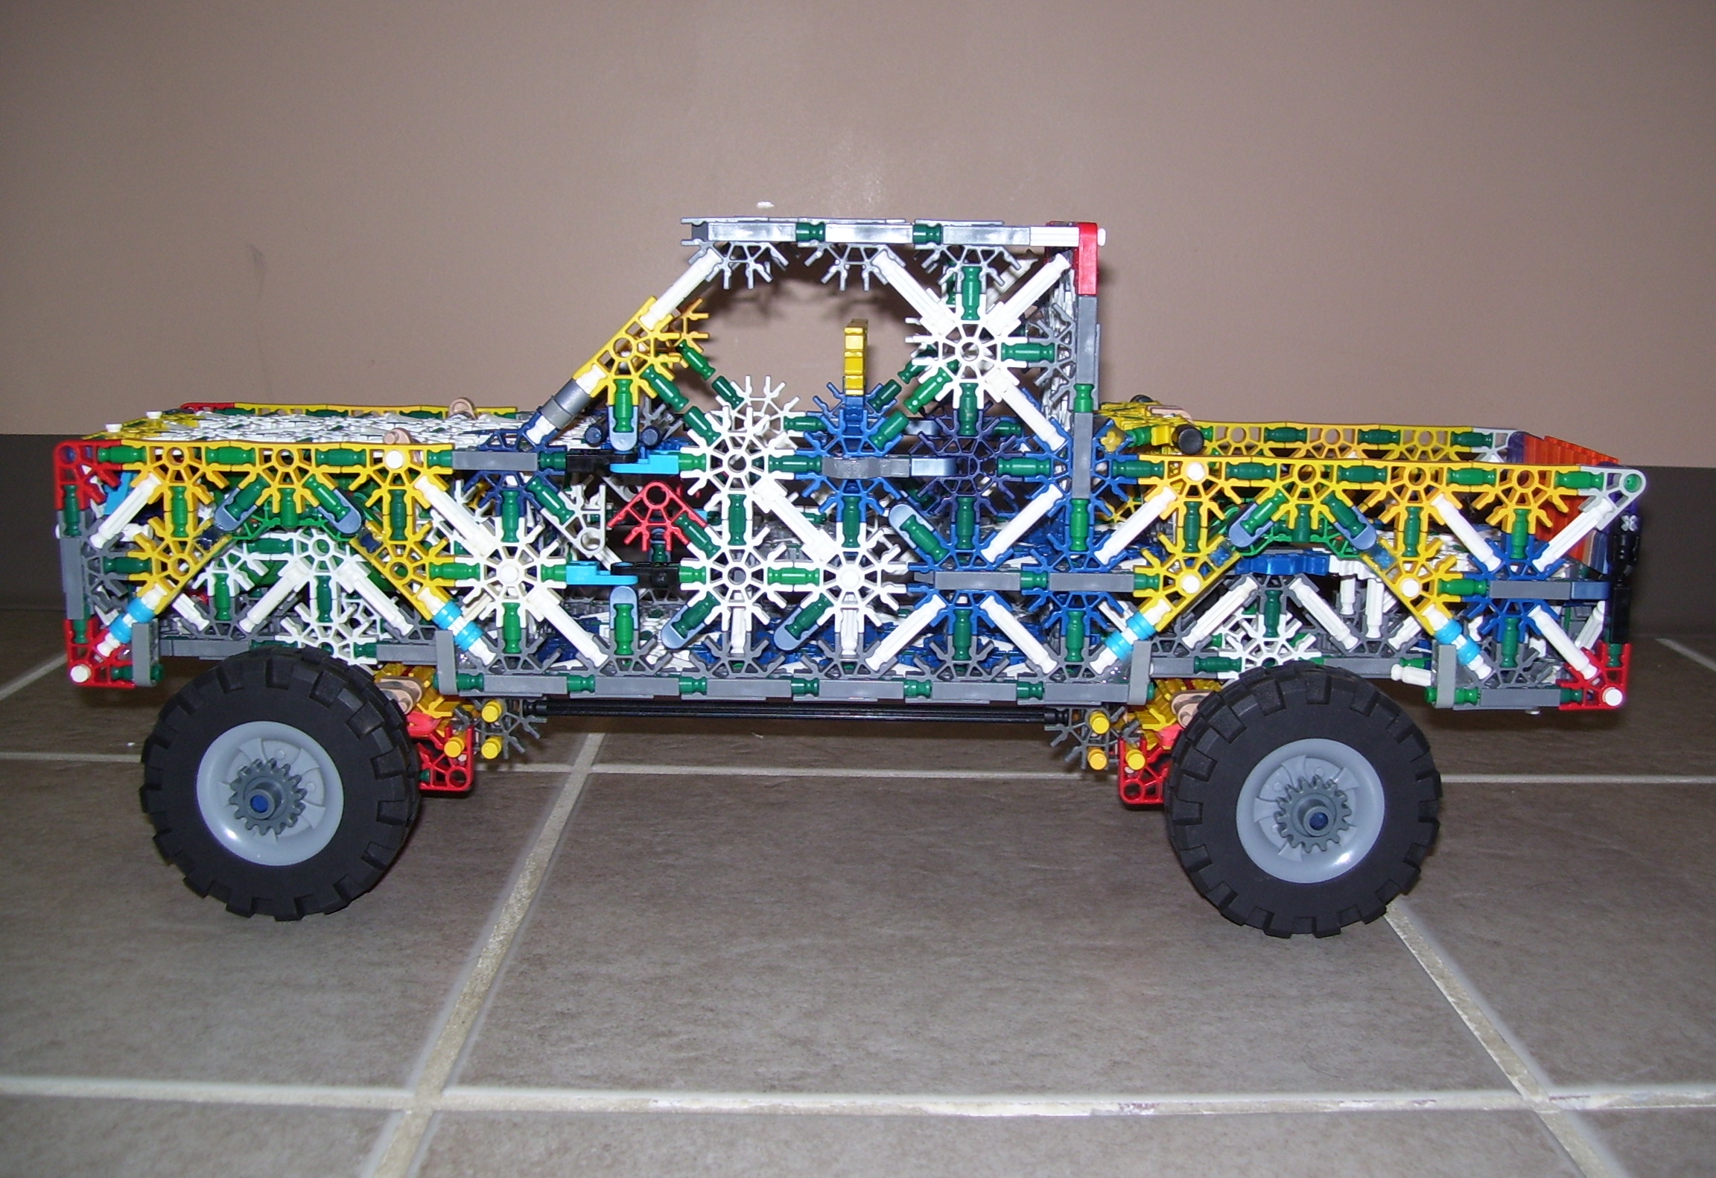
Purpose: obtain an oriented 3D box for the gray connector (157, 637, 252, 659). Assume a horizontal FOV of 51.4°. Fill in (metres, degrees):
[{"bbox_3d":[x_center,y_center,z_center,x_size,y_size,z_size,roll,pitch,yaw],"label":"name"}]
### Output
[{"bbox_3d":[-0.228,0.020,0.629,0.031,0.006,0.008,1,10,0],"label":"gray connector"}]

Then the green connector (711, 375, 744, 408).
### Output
[{"bbox_3d":[-0.051,-0.078,0.702,0.006,0.012,0.006,-44,6,5],"label":"green connector"}]

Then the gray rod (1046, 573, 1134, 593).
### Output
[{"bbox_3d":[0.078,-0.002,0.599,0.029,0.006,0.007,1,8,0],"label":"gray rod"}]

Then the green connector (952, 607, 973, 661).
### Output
[{"bbox_3d":[0.034,0.015,0.590,0.006,0.017,0.006,0,10,0],"label":"green connector"}]

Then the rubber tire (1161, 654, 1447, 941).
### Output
[{"bbox_3d":[0.147,0.070,0.593,0.090,0.090,0.033,1,10,-1],"label":"rubber tire"}]

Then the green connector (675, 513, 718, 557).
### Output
[{"bbox_3d":[-0.053,-0.018,0.593,0.006,0.017,0.006,-42,8,8],"label":"green connector"}]

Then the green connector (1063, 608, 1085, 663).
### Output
[{"bbox_3d":[0.072,0.016,0.591,0.006,0.017,0.006,-1,10,0],"label":"green connector"}]

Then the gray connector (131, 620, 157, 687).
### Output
[{"bbox_3d":[-0.239,0.021,0.600,0.006,0.022,0.009,1,11,0],"label":"gray connector"}]

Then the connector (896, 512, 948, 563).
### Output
[{"bbox_3d":[0.022,-0.017,0.596,0.006,0.017,0.006,-44,6,5],"label":"connector"}]

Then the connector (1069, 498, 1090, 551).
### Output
[{"bbox_3d":[0.074,-0.021,0.592,0.006,0.017,0.006,1,11,0],"label":"connector"}]

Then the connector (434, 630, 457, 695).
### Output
[{"bbox_3d":[-0.135,0.024,0.591,0.006,0.021,0.009,1,10,0],"label":"connector"}]

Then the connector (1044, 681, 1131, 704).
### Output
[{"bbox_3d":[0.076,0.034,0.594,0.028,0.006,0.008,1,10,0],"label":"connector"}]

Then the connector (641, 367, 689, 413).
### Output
[{"bbox_3d":[-0.062,-0.065,0.576,0.017,0.006,0.006,43,7,-7],"label":"connector"}]

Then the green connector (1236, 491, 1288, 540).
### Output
[{"bbox_3d":[0.135,-0.026,0.591,0.006,0.017,0.006,45,8,-8],"label":"green connector"}]

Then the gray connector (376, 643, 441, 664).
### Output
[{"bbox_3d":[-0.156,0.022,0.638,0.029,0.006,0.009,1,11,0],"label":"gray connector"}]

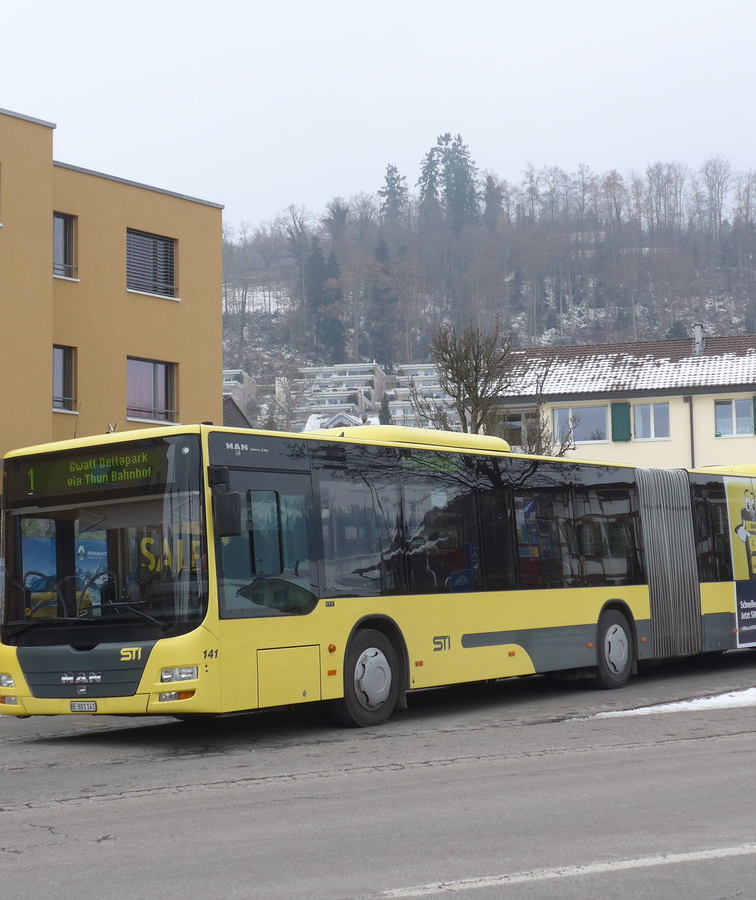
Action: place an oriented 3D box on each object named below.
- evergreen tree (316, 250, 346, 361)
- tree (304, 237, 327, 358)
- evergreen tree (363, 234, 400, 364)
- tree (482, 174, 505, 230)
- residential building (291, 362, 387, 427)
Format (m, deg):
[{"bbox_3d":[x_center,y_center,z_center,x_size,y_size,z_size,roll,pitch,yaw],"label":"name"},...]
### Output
[{"bbox_3d":[-9.034,-28.073,330.000,5.600,21.500,5.600,-1,-6,0],"label":"evergreen tree"},{"bbox_3d":[-12.326,-30.076,335.000,4.800,24.000,4.800,-1,-6,0],"label":"tree"},{"bbox_3d":[0.690,-29.485,335.000,7.000,25.000,7.000,-1,-6,0],"label":"evergreen tree"},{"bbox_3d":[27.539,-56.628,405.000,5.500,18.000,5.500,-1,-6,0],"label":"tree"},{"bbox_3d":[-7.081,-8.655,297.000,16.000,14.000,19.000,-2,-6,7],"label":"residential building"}]

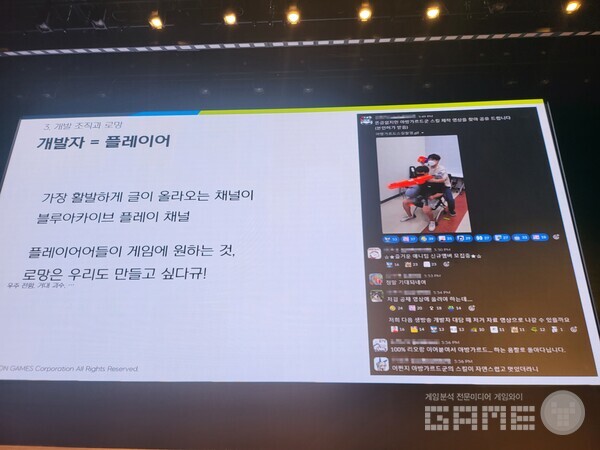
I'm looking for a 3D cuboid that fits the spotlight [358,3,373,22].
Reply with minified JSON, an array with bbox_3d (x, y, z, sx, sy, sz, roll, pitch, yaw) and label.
[{"bbox_3d":[1.289,-4.183,8.189,0.294,0.353,0.314,-1,-55,3],"label":"spotlight"}]

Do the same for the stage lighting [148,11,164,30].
[{"bbox_3d":[-2.917,-4.157,8.456,0.309,0.371,0.330,-1,-55,3],"label":"stage lighting"}]

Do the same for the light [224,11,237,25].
[{"bbox_3d":[-1.397,-4.170,8.361,0.264,0.317,0.282,-1,-55,3],"label":"light"}]

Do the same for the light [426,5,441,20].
[{"bbox_3d":[2.594,-4.129,8.083,0.276,0.331,0.294,-1,-55,3],"label":"light"}]

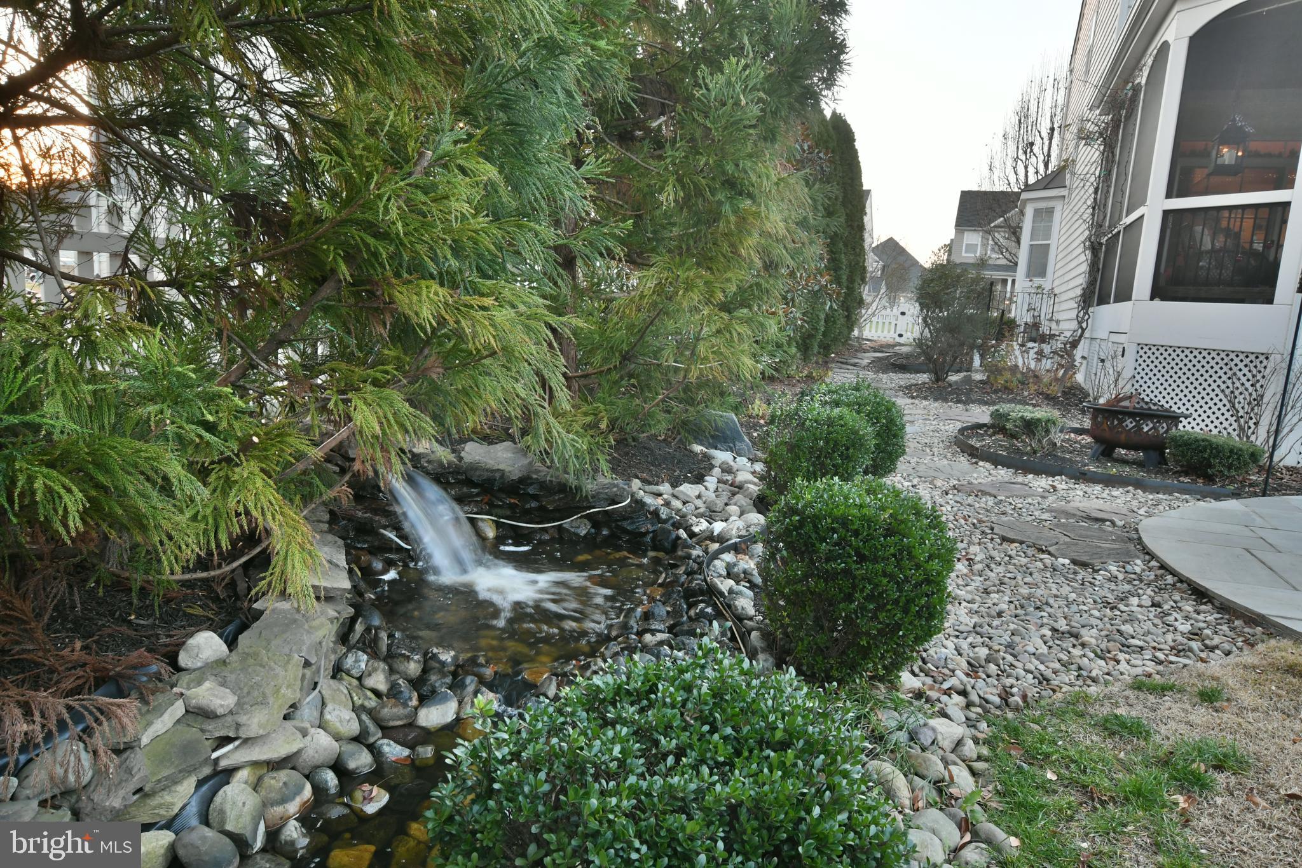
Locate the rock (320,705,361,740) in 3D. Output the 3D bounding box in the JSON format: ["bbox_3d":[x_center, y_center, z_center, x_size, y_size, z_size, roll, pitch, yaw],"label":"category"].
[{"bbox_3d":[-0.924,0.858,2.582,0.113,0.091,0.108,4,9,0],"label":"rock"}]

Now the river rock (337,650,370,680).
[{"bbox_3d":[-1.064,0.826,3.103,0.113,0.091,0.105,1,9,-18],"label":"river rock"}]

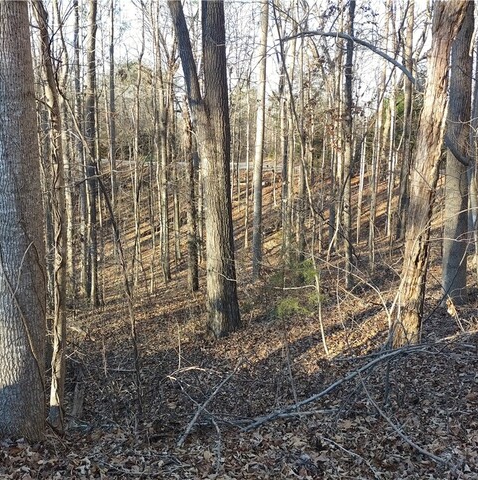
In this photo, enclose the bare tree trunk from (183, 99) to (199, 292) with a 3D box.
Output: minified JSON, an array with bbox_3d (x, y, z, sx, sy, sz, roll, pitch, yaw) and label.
[{"bbox_3d":[-1.065,-0.950,10.000,0.260,4.180,0.250,-2,5,0],"label":"bare tree trunk"}]

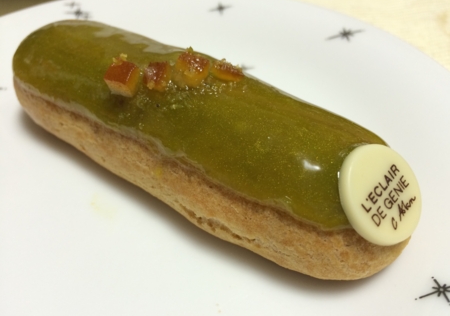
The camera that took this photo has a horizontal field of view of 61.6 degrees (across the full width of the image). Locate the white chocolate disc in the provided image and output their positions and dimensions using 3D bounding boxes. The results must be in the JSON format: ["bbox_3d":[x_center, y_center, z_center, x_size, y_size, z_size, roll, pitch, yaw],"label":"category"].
[{"bbox_3d":[0.043,0.009,0.103,0.028,0.003,0.028,-41,95,-27],"label":"white chocolate disc"}]

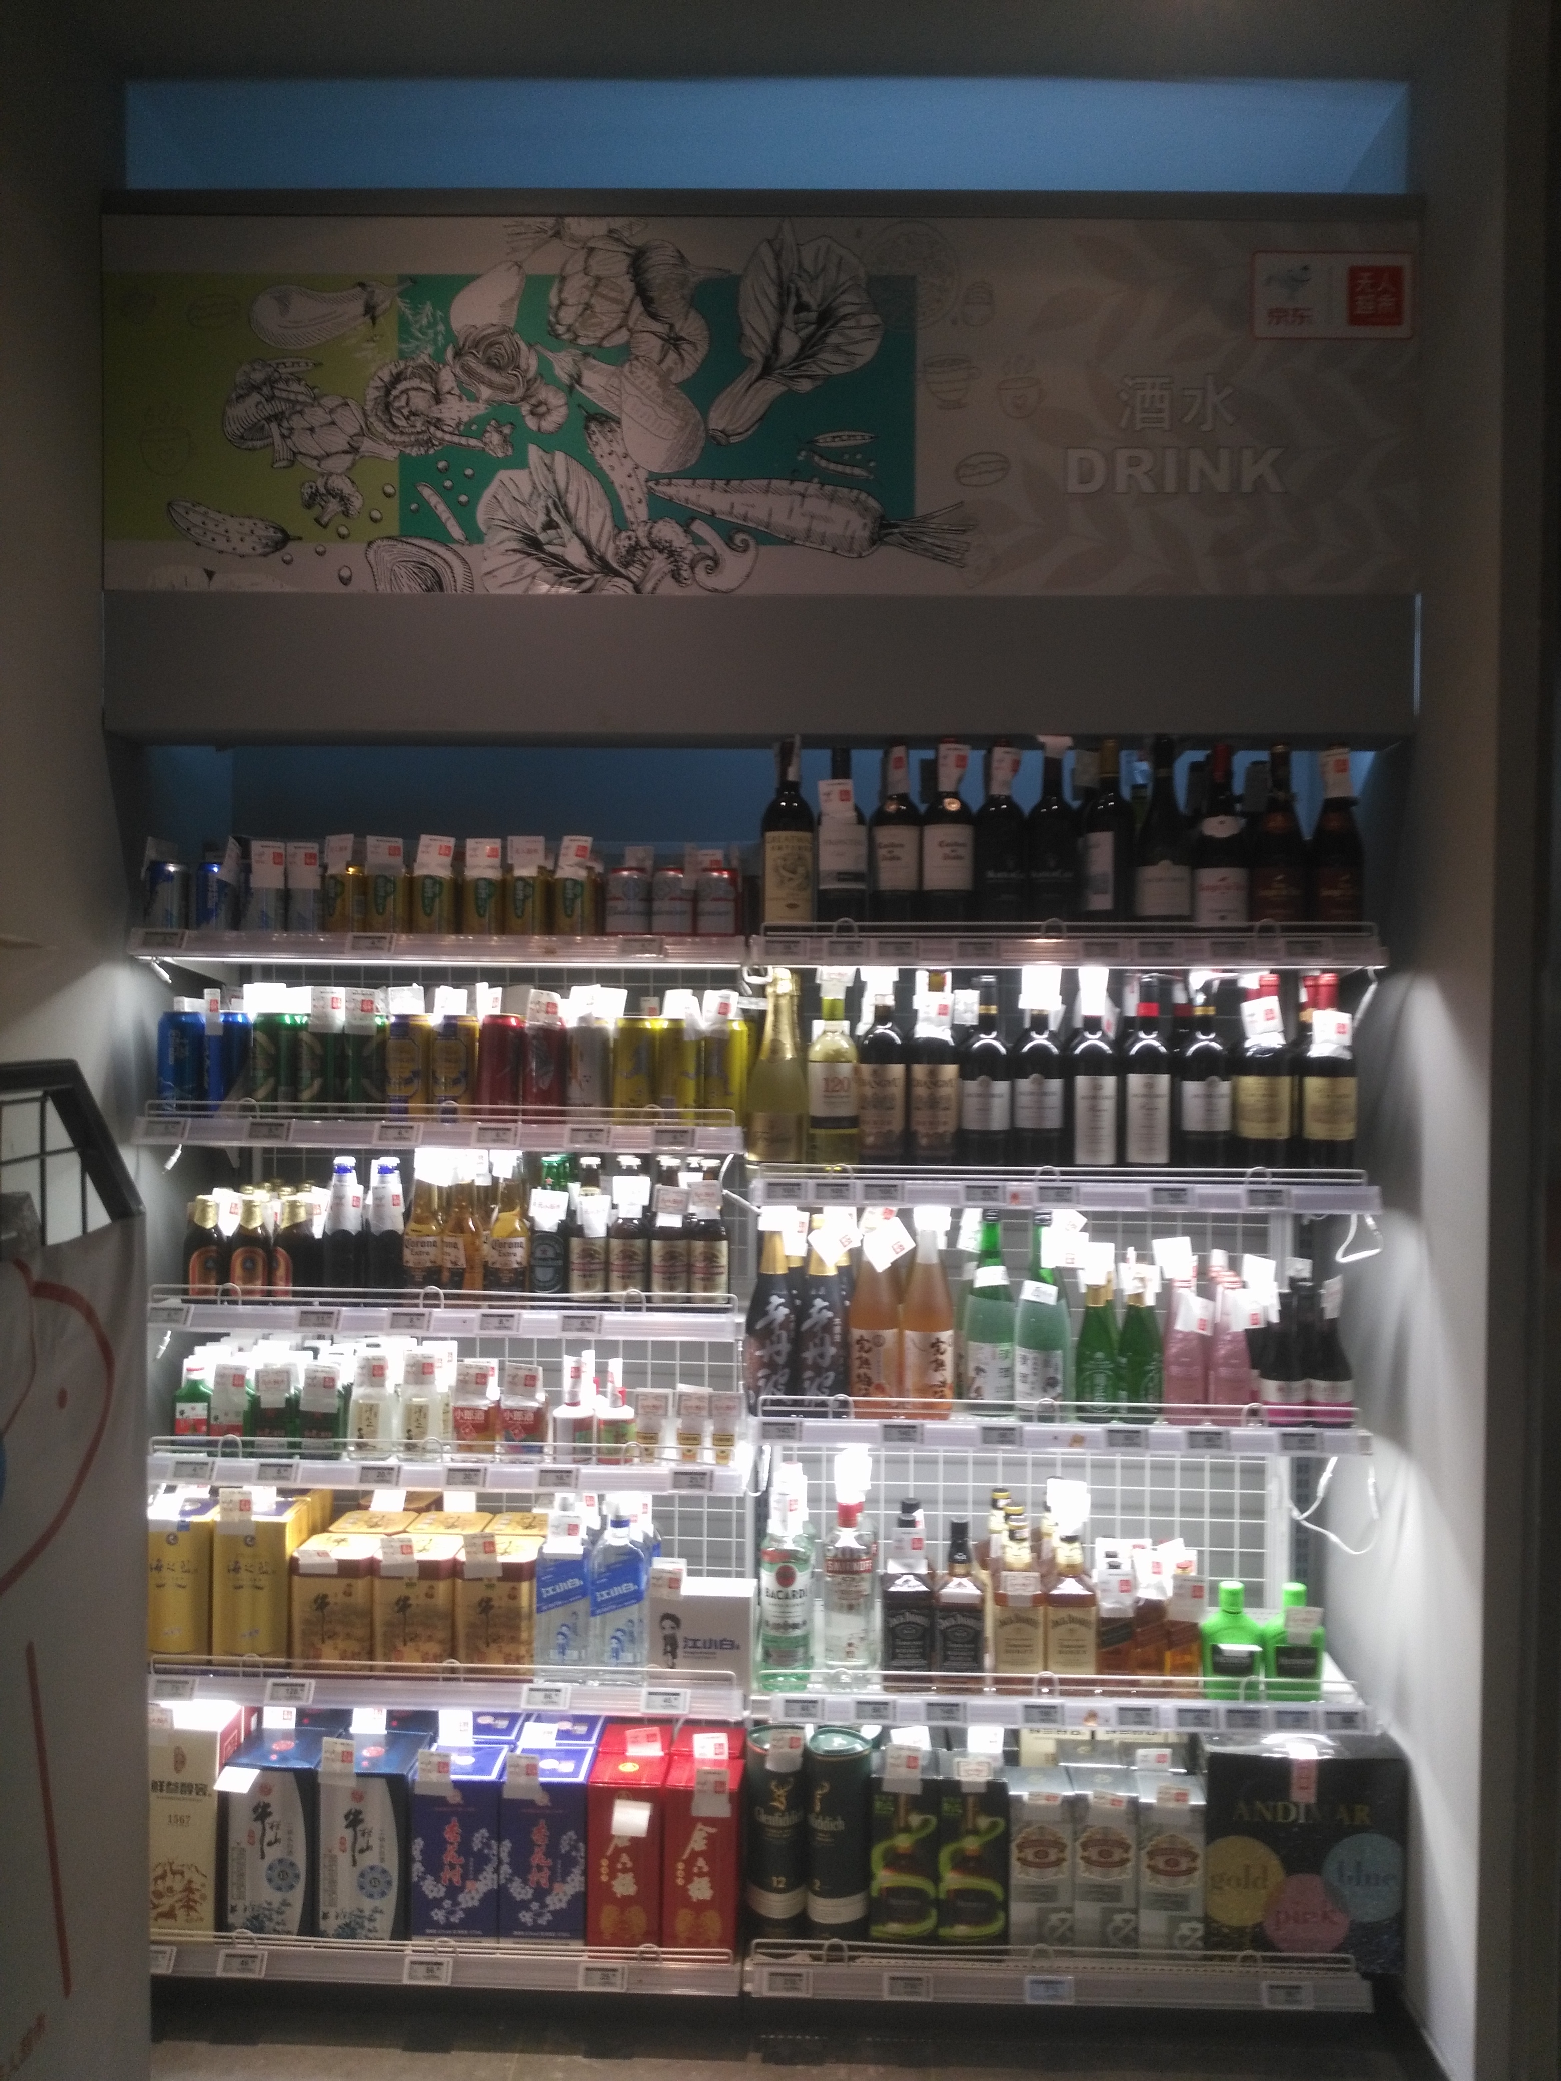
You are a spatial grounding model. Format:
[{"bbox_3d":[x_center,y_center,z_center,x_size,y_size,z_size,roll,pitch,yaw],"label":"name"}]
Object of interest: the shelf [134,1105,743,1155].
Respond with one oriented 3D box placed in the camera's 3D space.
[{"bbox_3d":[-0.498,0.122,2.659,0.905,0.061,0.390,1,2,2],"label":"shelf"}]

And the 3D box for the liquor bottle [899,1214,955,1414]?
[{"bbox_3d":[0.223,0.413,2.527,0.075,0.304,0.075,1,2,2],"label":"liquor bottle"}]

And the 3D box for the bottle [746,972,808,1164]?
[{"bbox_3d":[-0.005,0.038,2.559,0.090,0.293,0.090,1,2,2],"label":"bottle"}]

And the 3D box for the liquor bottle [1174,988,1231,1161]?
[{"bbox_3d":[0.633,0.054,2.519,0.076,0.297,0.076,1,2,2],"label":"liquor bottle"}]

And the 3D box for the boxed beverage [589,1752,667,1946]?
[{"bbox_3d":[-0.228,1.232,2.545,0.109,0.261,0.098,1,2,2],"label":"boxed beverage"}]

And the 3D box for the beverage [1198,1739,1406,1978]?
[{"bbox_3d":[0.774,1.207,2.521,0.294,0.317,0.108,1,1,1],"label":"beverage"}]

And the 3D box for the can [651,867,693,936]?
[{"bbox_3d":[-0.159,-0.199,2.506,0.066,0.117,0.066,0,2,0],"label":"can"}]

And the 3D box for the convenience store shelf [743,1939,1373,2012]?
[{"bbox_3d":[0.415,1.364,2.670,0.915,0.082,0.420,1,1,1],"label":"convenience store shelf"}]

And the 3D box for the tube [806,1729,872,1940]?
[{"bbox_3d":[0.090,1.229,2.585,0.094,0.307,0.094,0,2,0],"label":"tube"}]

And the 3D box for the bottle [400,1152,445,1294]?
[{"bbox_3d":[-0.537,0.282,2.527,0.061,0.241,0.061,0,2,1],"label":"bottle"}]

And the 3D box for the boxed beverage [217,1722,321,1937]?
[{"bbox_3d":[-0.748,1.202,2.553,0.133,0.258,0.137,1,1,2],"label":"boxed beverage"}]

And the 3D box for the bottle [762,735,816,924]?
[{"bbox_3d":[0.012,-0.296,2.503,0.076,0.305,0.076,1,1,2],"label":"bottle"}]

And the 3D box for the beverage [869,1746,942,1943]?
[{"bbox_3d":[0.187,1.225,2.540,0.103,0.269,0.100,1,1,1],"label":"beverage"}]

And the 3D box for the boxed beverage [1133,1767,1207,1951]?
[{"bbox_3d":[0.575,1.235,2.515,0.096,0.240,0.090,1,2,2],"label":"boxed beverage"}]

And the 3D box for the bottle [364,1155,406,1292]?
[{"bbox_3d":[-0.587,0.284,2.512,0.058,0.217,0.058,1,1,2],"label":"bottle"}]

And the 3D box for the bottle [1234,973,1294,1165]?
[{"bbox_3d":[0.706,0.059,2.444,0.078,0.308,0.078,1,2,2],"label":"bottle"}]

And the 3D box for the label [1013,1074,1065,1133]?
[{"bbox_3d":[0.385,0.092,2.506,0.073,0.084,0.026,0,2,3],"label":"label"}]

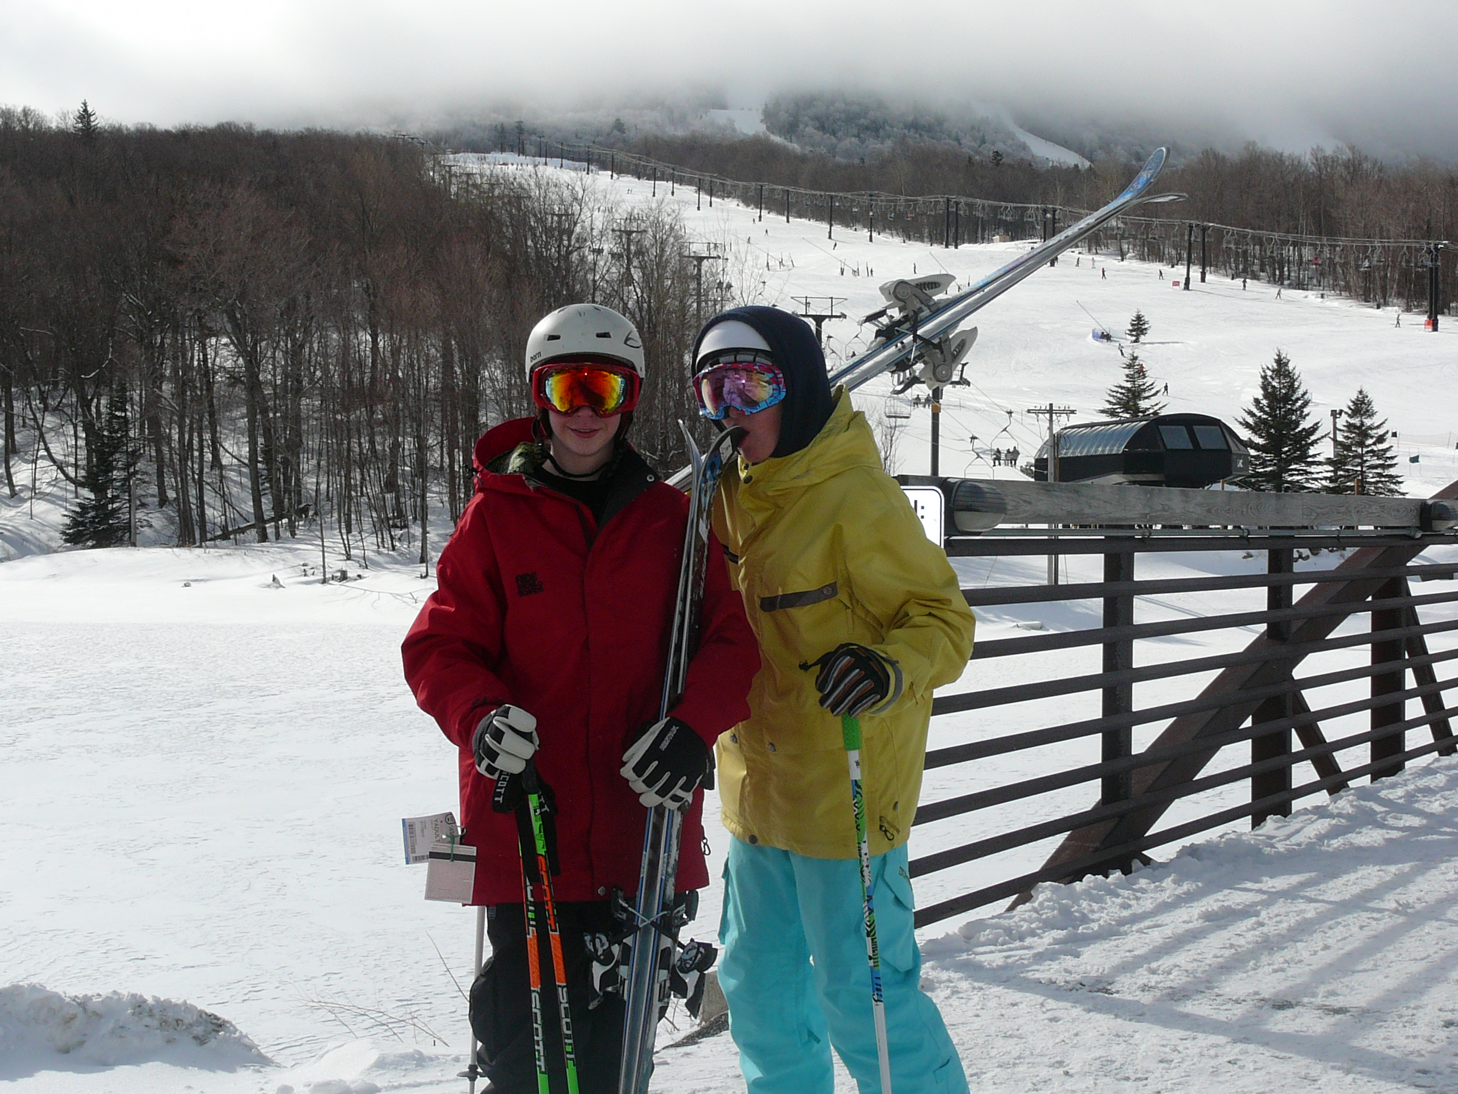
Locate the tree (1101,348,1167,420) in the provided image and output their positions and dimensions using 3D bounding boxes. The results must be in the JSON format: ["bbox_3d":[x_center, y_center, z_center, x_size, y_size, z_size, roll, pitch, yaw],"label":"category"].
[{"bbox_3d":[29.200,-9.600,180.000,5.500,9.000,5.500,0,1,0],"label":"tree"}]

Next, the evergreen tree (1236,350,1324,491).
[{"bbox_3d":[34.500,-7.300,155.000,5.700,9.900,5.700,0,1,0],"label":"evergreen tree"}]

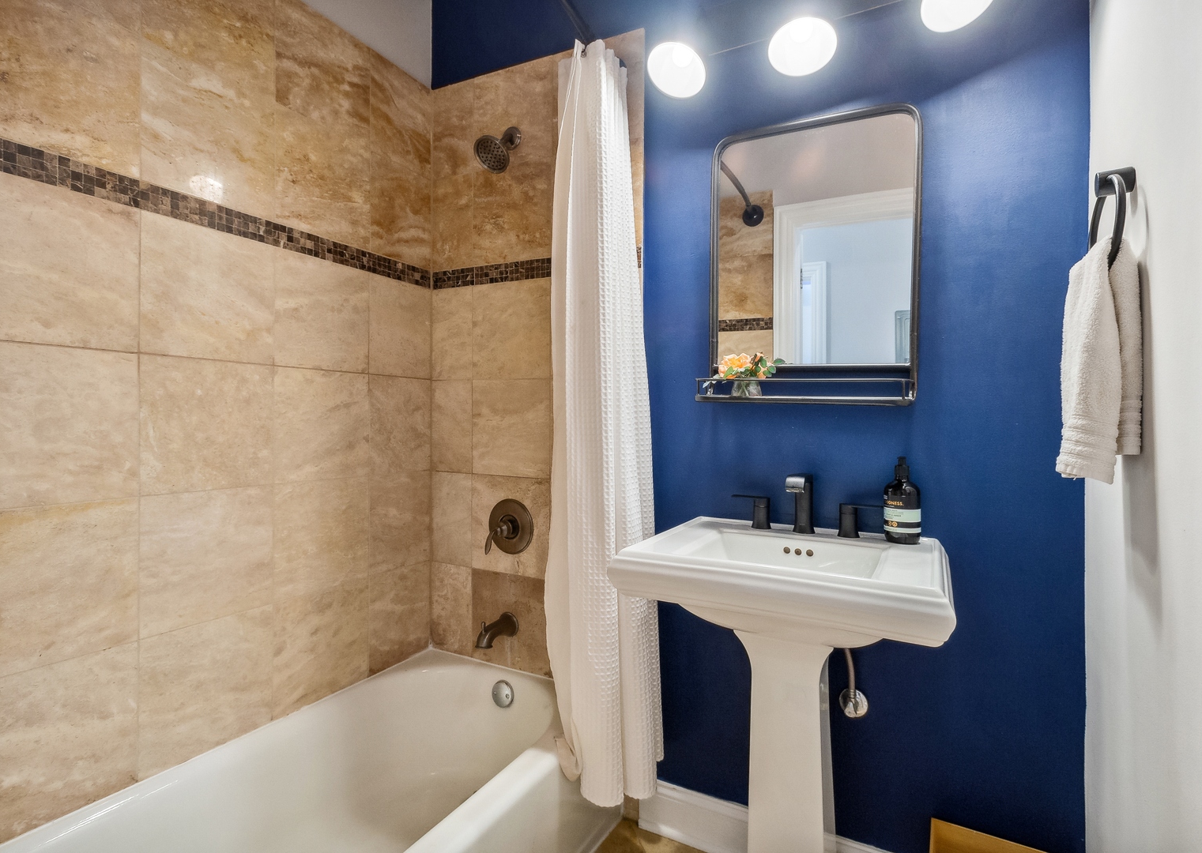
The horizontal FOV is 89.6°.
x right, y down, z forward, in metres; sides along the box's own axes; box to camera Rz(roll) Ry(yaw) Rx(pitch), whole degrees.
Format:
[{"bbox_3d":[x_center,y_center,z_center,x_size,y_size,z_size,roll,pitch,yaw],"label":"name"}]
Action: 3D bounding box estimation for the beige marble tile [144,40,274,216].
[{"bbox_3d":[-0.920,-0.682,1.437,0.011,0.305,0.302,1,0,28],"label":"beige marble tile"}]

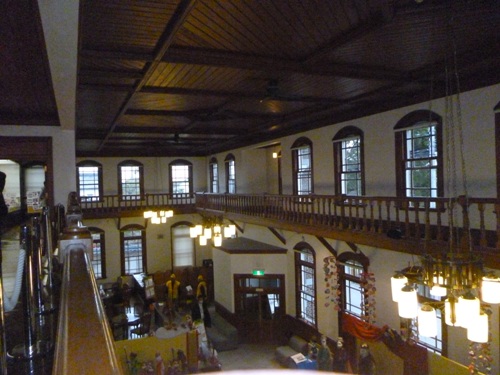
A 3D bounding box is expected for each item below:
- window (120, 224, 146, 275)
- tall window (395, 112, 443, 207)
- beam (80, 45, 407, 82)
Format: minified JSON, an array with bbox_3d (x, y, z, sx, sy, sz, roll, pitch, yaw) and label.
[{"bbox_3d":[-6.597,3.566,23.081,1.407,2.921,0.200,-2,1,-23],"label":"window"},{"bbox_3d":[3.910,-0.619,9.325,0.200,2.263,1.394,-2,0,-24],"label":"tall window"},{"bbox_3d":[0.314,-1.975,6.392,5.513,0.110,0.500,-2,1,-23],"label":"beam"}]

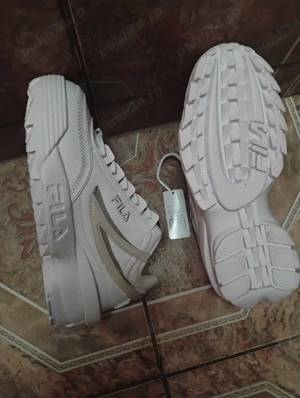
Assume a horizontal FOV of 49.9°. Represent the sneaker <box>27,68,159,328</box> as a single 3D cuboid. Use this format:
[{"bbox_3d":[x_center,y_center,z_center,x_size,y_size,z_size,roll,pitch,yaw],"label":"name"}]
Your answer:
[{"bbox_3d":[-0.066,-0.013,0.359,0.121,0.098,0.277,-9,80,-14],"label":"sneaker"}]

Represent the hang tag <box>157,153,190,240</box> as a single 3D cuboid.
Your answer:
[{"bbox_3d":[0.030,-0.004,0.402,0.032,0.012,0.110,-7,75,-1],"label":"hang tag"}]

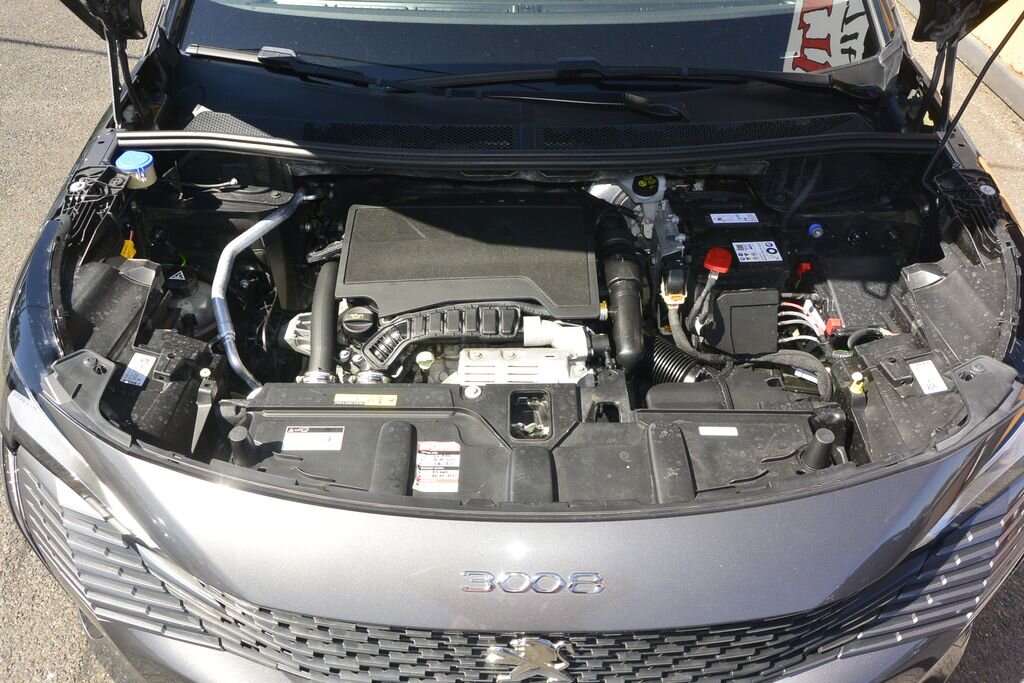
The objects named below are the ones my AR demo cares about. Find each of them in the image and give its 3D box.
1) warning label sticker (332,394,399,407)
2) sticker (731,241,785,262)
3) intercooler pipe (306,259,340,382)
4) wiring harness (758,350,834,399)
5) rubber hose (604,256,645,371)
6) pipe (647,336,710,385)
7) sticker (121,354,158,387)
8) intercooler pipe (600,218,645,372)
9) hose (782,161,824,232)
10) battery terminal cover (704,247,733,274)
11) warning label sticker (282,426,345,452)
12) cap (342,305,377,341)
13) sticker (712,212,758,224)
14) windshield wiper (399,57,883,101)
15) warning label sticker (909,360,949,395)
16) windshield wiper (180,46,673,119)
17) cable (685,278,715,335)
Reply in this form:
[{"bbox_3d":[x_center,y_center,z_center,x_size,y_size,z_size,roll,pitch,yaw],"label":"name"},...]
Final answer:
[{"bbox_3d":[-0.196,0.079,1.030,0.084,0.002,0.017,1,56,0],"label":"warning label sticker"},{"bbox_3d":[0.481,-0.175,1.500,0.083,0.002,0.072,-2,38,1],"label":"sticker"},{"bbox_3d":[-0.314,-0.038,1.302,0.046,0.050,0.200,-6,66,6],"label":"intercooler pipe"},{"bbox_3d":[0.467,0.055,1.270,0.127,0.050,0.085,0,42,0],"label":"wiring harness"},{"bbox_3d":[0.205,-0.052,1.400,0.068,0.070,0.214,-3,78,2],"label":"rubber hose"},{"bbox_3d":[0.285,0.038,1.325,0.075,0.080,0.100,-30,46,-34],"label":"pipe"},{"bbox_3d":[-0.570,0.043,1.173,0.034,0.002,0.056,11,50,-5],"label":"sticker"},{"bbox_3d":[0.206,-0.090,1.425,0.075,0.085,0.300,-3,76,2],"label":"intercooler pipe"},{"bbox_3d":[0.605,-0.306,1.600,0.035,0.175,0.035,20,18,-15],"label":"hose"},{"bbox_3d":[0.393,-0.154,1.460,0.050,0.030,0.055,1,37,1],"label":"battery terminal cover"},{"bbox_3d":[-0.272,0.133,1.053,0.079,0.002,0.039,0,47,-1],"label":"warning label sticker"},{"bbox_3d":[-0.255,-0.030,1.275,0.055,0.034,0.055,0,52,0],"label":"cap"},{"bbox_3d":[0.453,-0.250,1.560,0.091,0.002,0.038,-1,38,1],"label":"sticker"},{"bbox_3d":[0.245,-0.518,1.513,0.935,0.065,0.095,1,37,1],"label":"windshield wiper"},{"bbox_3d":[0.608,0.052,1.120,0.035,0.002,0.056,-5,49,-5],"label":"warning label sticker"},{"bbox_3d":[-0.162,-0.493,1.473,0.993,0.070,0.100,9,39,5],"label":"windshield wiper"},{"bbox_3d":[0.352,-0.067,1.435,0.050,0.095,0.070,1,37,1],"label":"cable"}]

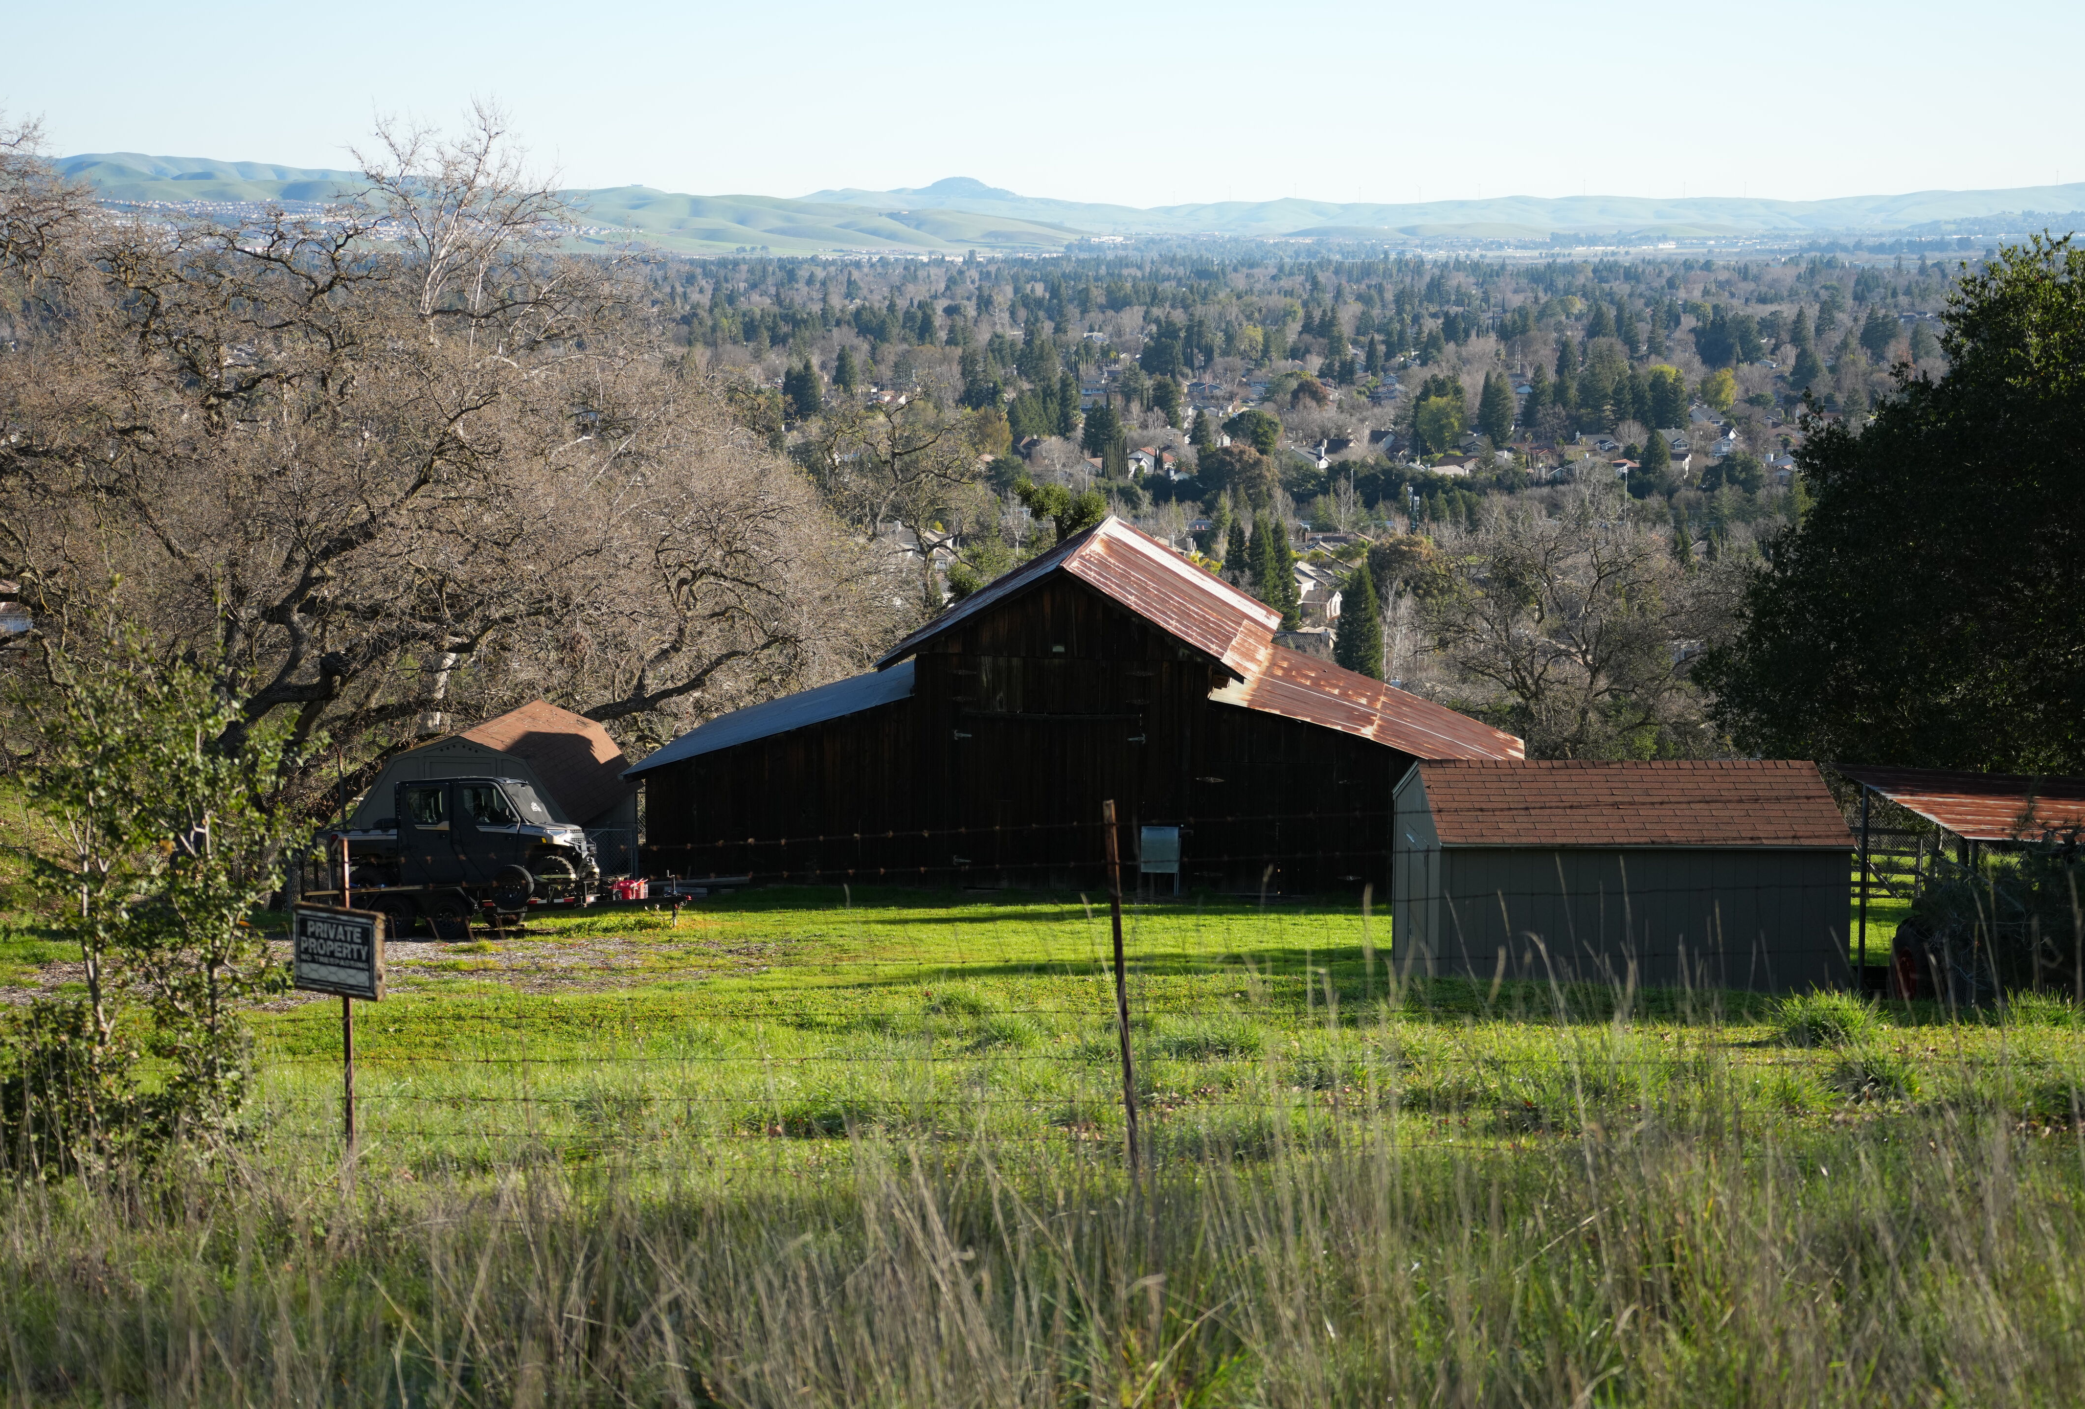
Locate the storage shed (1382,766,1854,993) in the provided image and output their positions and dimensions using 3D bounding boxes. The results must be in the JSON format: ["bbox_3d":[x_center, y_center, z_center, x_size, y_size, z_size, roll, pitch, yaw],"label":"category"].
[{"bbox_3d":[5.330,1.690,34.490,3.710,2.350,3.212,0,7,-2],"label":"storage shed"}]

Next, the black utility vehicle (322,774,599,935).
[{"bbox_3d":[-8.927,2.201,56.862,3.950,2.120,1.650,1,8,11],"label":"black utility vehicle"}]

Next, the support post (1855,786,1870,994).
[{"bbox_3d":[8.193,1.897,36.956,0.070,2.200,0.070,0,7,0],"label":"support post"}]

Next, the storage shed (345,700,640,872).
[{"bbox_3d":[-9.302,1.681,63.374,3.850,2.900,4.500,1,8,9],"label":"storage shed"}]

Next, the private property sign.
[{"bbox_3d":[-2.291,0.809,12.030,0.365,0.275,0.040,5,9,33],"label":"private property sign"}]

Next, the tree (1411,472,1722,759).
[{"bbox_3d":[18.534,-2.420,130.745,10.500,11.517,10.000,0,7,0],"label":"tree"}]

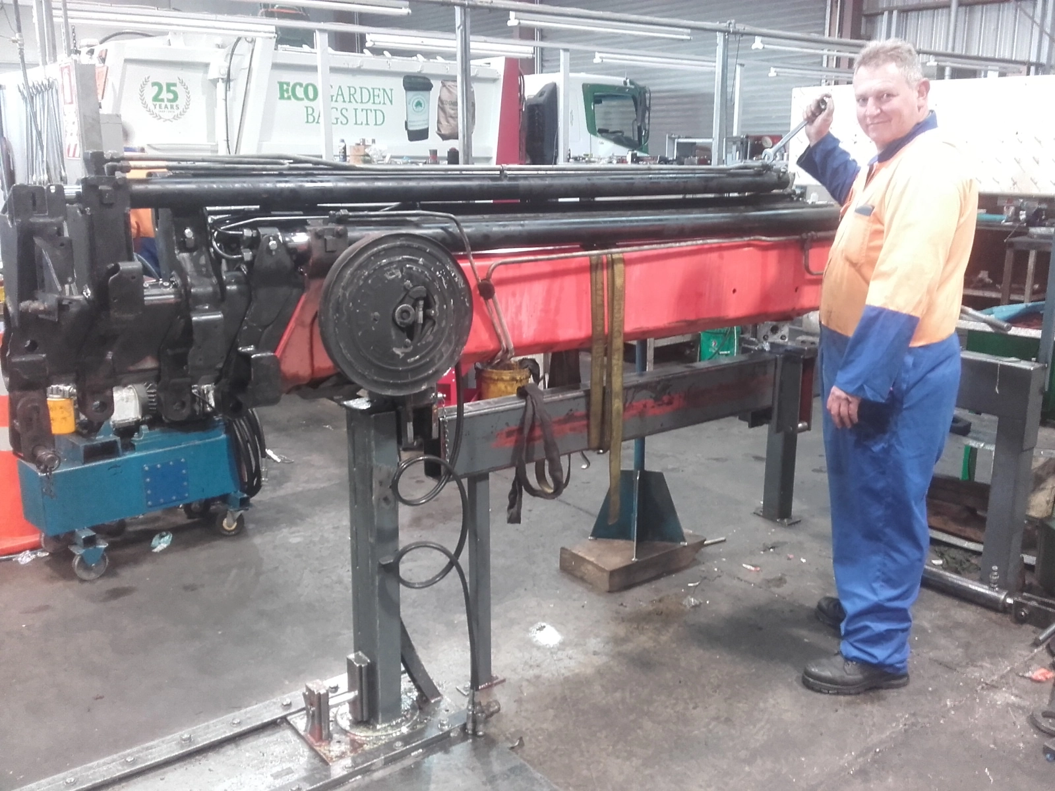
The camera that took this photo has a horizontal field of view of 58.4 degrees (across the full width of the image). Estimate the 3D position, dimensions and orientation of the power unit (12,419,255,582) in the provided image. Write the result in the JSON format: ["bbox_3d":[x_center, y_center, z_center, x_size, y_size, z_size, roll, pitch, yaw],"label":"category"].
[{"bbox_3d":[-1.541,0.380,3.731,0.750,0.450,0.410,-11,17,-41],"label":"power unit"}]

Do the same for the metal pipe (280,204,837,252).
[{"bbox_3d":[0.486,-0.618,3.409,2.792,0.100,0.100,-11,17,-40],"label":"metal pipe"}]

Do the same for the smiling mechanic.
[{"bbox_3d":[1.010,-0.081,2.759,0.500,1.790,0.600,0,13,0],"label":"smiling mechanic"}]

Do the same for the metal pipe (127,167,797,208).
[{"bbox_3d":[0.094,-0.767,3.474,3.046,0.120,0.110,-11,17,-40],"label":"metal pipe"}]

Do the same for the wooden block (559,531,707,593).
[{"bbox_3d":[0.403,0.603,3.606,0.500,0.080,0.270,-10,16,-37],"label":"wooden block"}]

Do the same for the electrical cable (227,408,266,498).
[{"bbox_3d":[-1.181,0.255,4.015,0.090,0.340,0.220,-11,17,-40],"label":"electrical cable"}]

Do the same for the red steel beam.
[{"bbox_3d":[0.347,-0.365,3.342,2.746,0.315,0.200,-11,17,-40],"label":"red steel beam"}]

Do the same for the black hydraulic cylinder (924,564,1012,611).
[{"bbox_3d":[1.474,0.660,3.347,0.080,0.090,0.450,-11,17,-40],"label":"black hydraulic cylinder"}]

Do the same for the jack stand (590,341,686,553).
[{"bbox_3d":[0.424,0.169,3.533,0.360,0.800,0.360,2,13,8],"label":"jack stand"}]

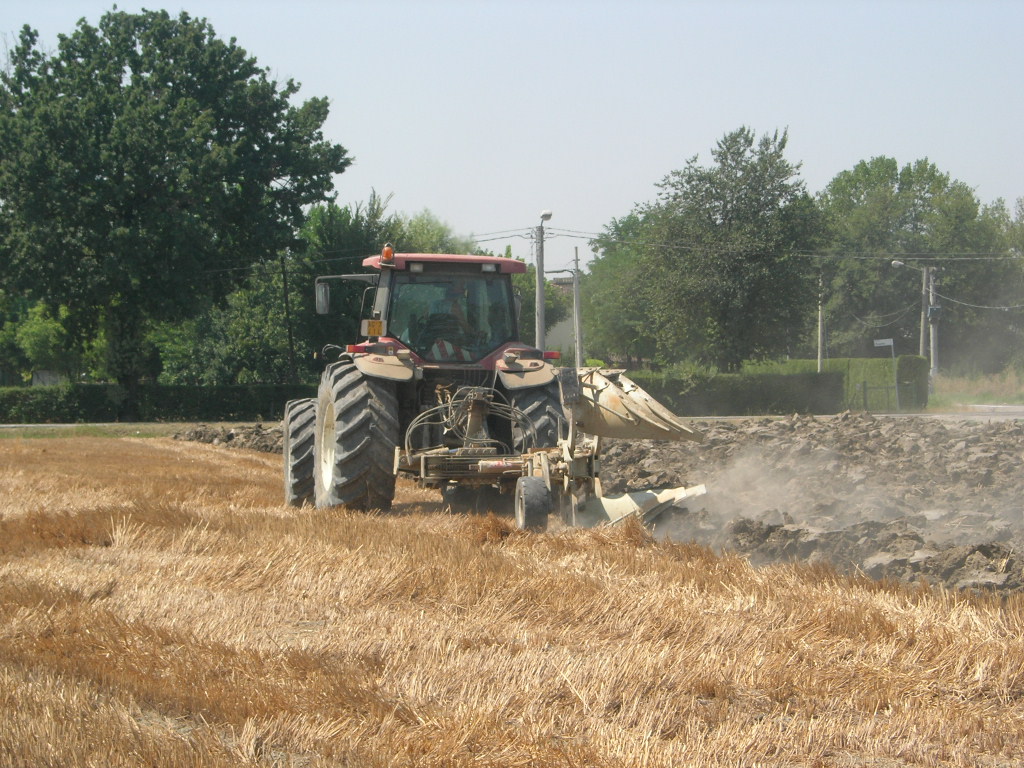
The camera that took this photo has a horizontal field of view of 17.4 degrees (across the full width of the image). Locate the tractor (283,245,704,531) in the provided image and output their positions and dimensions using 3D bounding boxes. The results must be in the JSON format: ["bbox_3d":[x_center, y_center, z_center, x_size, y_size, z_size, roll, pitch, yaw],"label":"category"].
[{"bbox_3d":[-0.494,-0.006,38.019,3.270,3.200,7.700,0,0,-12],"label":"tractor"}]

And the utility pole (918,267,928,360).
[{"bbox_3d":[20.287,-2.321,165.000,0.320,6.958,0.300,0,0,0],"label":"utility pole"}]

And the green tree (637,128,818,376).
[{"bbox_3d":[8.133,-4.180,125.000,7.000,10.899,6.800,0,0,0],"label":"green tree"}]

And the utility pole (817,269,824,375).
[{"bbox_3d":[11.721,-1.562,127.000,0.220,5.653,0.220,0,0,0],"label":"utility pole"}]

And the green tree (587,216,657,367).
[{"bbox_3d":[4.699,-2.869,136.000,4.200,8.217,4.200,0,0,0],"label":"green tree"}]

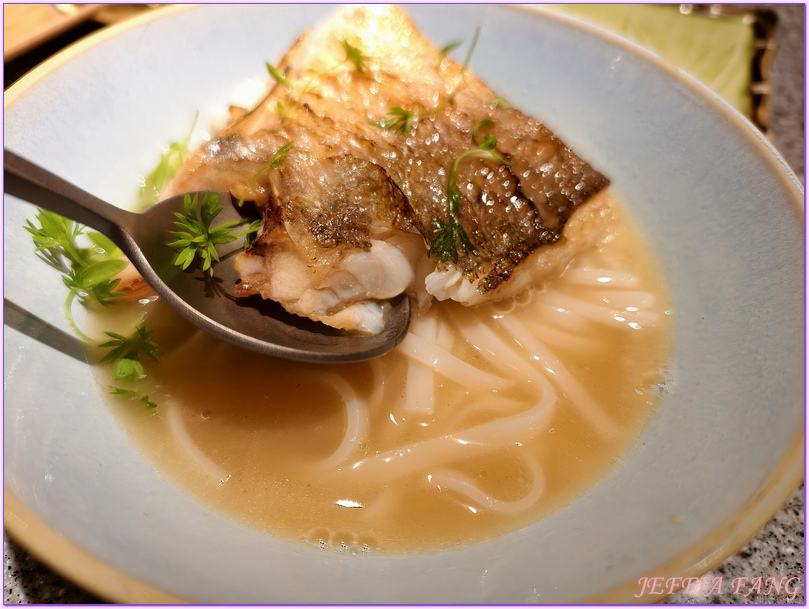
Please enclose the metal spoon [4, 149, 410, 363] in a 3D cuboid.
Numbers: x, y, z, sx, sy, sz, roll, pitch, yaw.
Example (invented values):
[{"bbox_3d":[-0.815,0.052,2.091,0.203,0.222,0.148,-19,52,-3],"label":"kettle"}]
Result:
[{"bbox_3d":[-0.091,-0.028,0.118,0.196,0.023,0.043,19,52,-15],"label":"metal spoon"}]

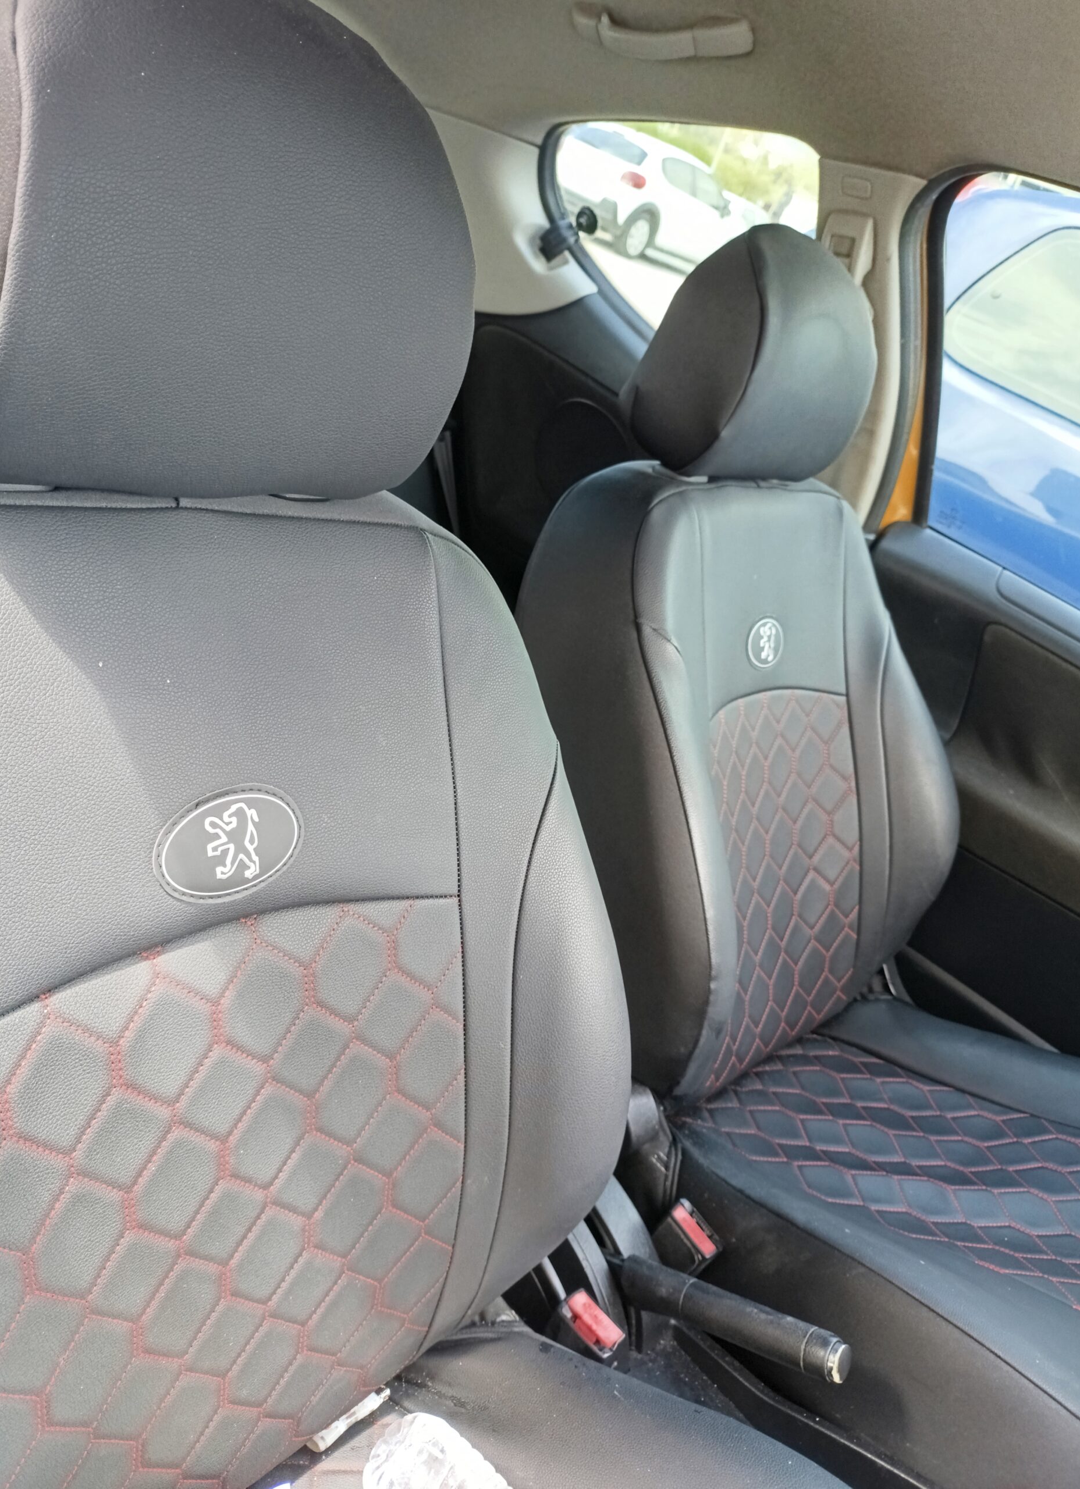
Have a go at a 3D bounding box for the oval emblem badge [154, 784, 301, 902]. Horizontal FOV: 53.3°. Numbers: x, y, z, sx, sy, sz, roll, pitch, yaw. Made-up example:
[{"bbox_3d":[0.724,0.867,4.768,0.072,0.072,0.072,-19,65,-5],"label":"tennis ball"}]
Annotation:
[{"bbox_3d":[-0.152,0.050,0.539,0.006,0.056,0.093,-2,9,36],"label":"oval emblem badge"}]

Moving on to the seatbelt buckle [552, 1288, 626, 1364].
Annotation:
[{"bbox_3d":[0.028,0.465,0.837,0.052,0.064,0.029,43,32,21],"label":"seatbelt buckle"}]

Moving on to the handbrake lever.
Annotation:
[{"bbox_3d":[0.143,0.453,0.861,0.213,0.039,0.034,6,14,35],"label":"handbrake lever"}]

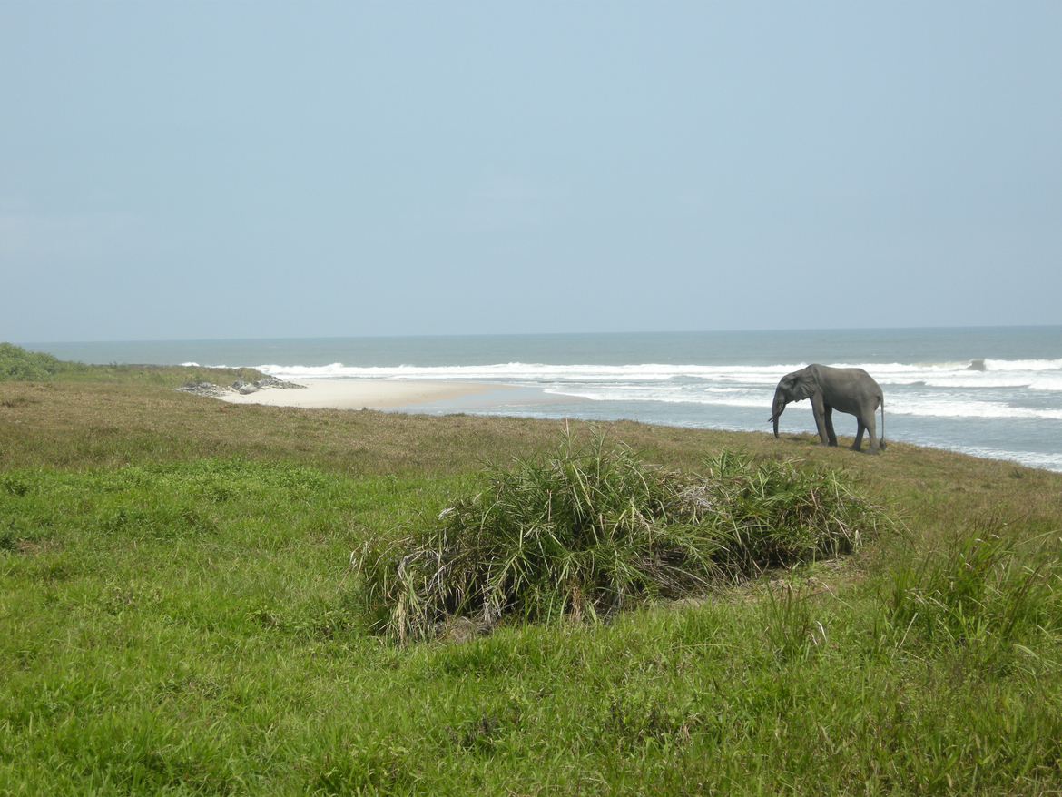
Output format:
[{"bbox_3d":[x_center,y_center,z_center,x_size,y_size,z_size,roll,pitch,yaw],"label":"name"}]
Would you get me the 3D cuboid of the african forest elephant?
[{"bbox_3d":[7.676,0.261,69.000,2.937,2.249,1.012,-1,1,12],"label":"african forest elephant"}]

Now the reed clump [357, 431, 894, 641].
[{"bbox_3d":[0.720,0.965,19.500,3.507,1.143,1.823,-2,2,-38],"label":"reed clump"}]

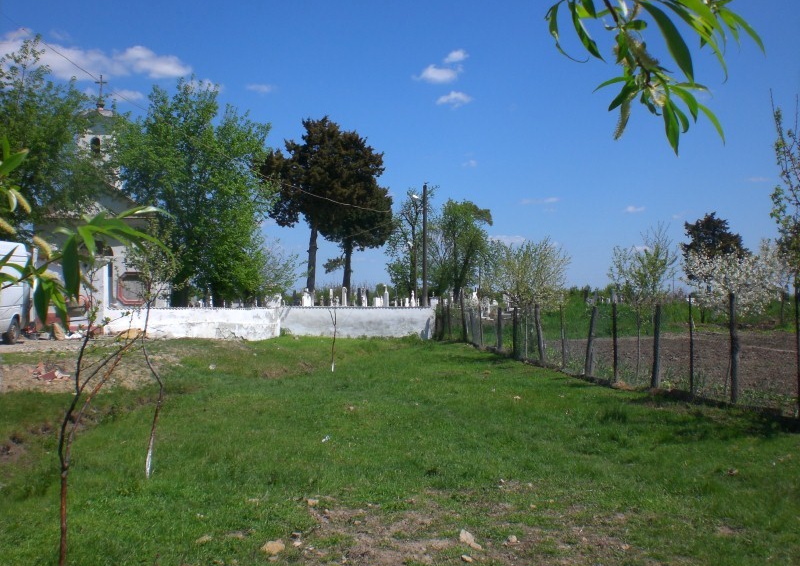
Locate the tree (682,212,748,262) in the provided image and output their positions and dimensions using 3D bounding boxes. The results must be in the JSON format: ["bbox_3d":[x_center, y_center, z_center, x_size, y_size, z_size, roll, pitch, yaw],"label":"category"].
[{"bbox_3d":[22.274,-1.317,62.053,4.660,7.460,4.427,0,-1,0],"label":"tree"}]

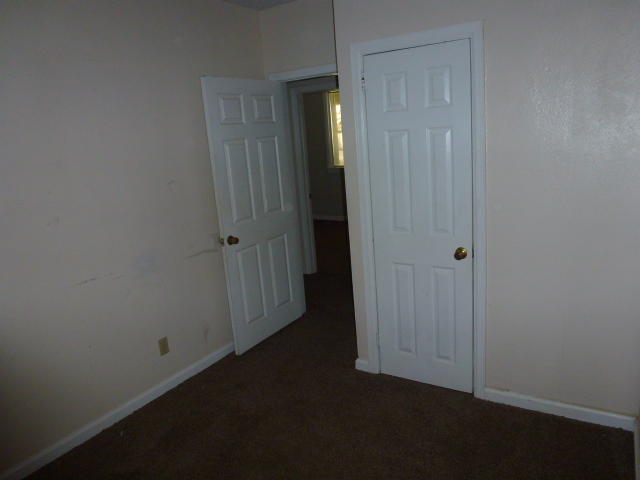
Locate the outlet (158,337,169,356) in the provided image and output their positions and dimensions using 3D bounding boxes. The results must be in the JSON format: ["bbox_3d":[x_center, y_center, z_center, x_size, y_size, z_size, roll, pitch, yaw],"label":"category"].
[{"bbox_3d":[-1.058,0.721,3.010,0.010,0.113,0.070,3,14,32],"label":"outlet"}]

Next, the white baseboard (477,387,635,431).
[{"bbox_3d":[1.278,0.933,2.484,0.782,0.074,0.018,3,14,32],"label":"white baseboard"}]

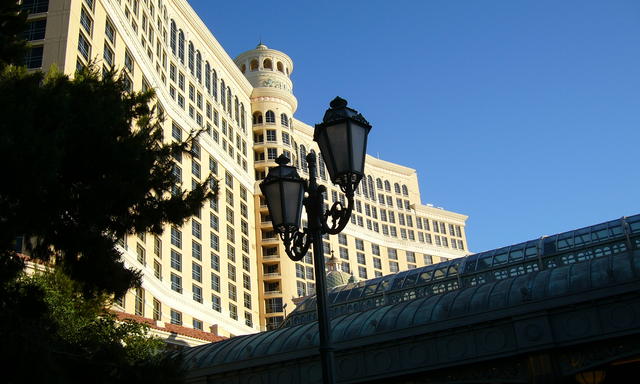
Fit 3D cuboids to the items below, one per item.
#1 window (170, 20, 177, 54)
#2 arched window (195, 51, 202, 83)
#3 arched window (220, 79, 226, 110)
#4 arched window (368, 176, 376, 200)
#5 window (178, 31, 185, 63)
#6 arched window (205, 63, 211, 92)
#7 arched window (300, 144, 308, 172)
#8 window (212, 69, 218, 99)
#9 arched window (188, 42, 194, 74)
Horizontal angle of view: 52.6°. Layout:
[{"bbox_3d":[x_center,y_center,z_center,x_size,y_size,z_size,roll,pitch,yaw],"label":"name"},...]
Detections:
[{"bbox_3d":[-40.545,-42.972,178.638,0.450,11.110,3.100,-12,-25,14],"label":"window"},{"bbox_3d":[-36.005,-37.335,191.948,0.450,11.110,3.100,-12,-25,14],"label":"arched window"},{"bbox_3d":[-30.943,-31.050,206.789,0.450,11.110,3.100,-12,-25,14],"label":"arched window"},{"bbox_3d":[22.204,-2.218,280.814,0.450,11.110,3.100,-25,-31,36],"label":"arched window"},{"bbox_3d":[-39.160,-41.252,182.699,0.450,11.110,3.100,-12,-25,14],"label":"window"},{"bbox_3d":[-34.232,-35.133,197.147,0.450,11.110,3.100,-12,-25,14],"label":"arched window"},{"bbox_3d":[-6.399,-12.974,251.455,0.450,11.110,3.100,-25,-31,36],"label":"arched window"},{"bbox_3d":[-32.739,-33.280,201.524,0.450,11.110,3.100,-12,-25,14],"label":"window"},{"bbox_3d":[-37.402,-39.069,187.853,0.450,11.110,3.100,-12,-25,14],"label":"arched window"}]

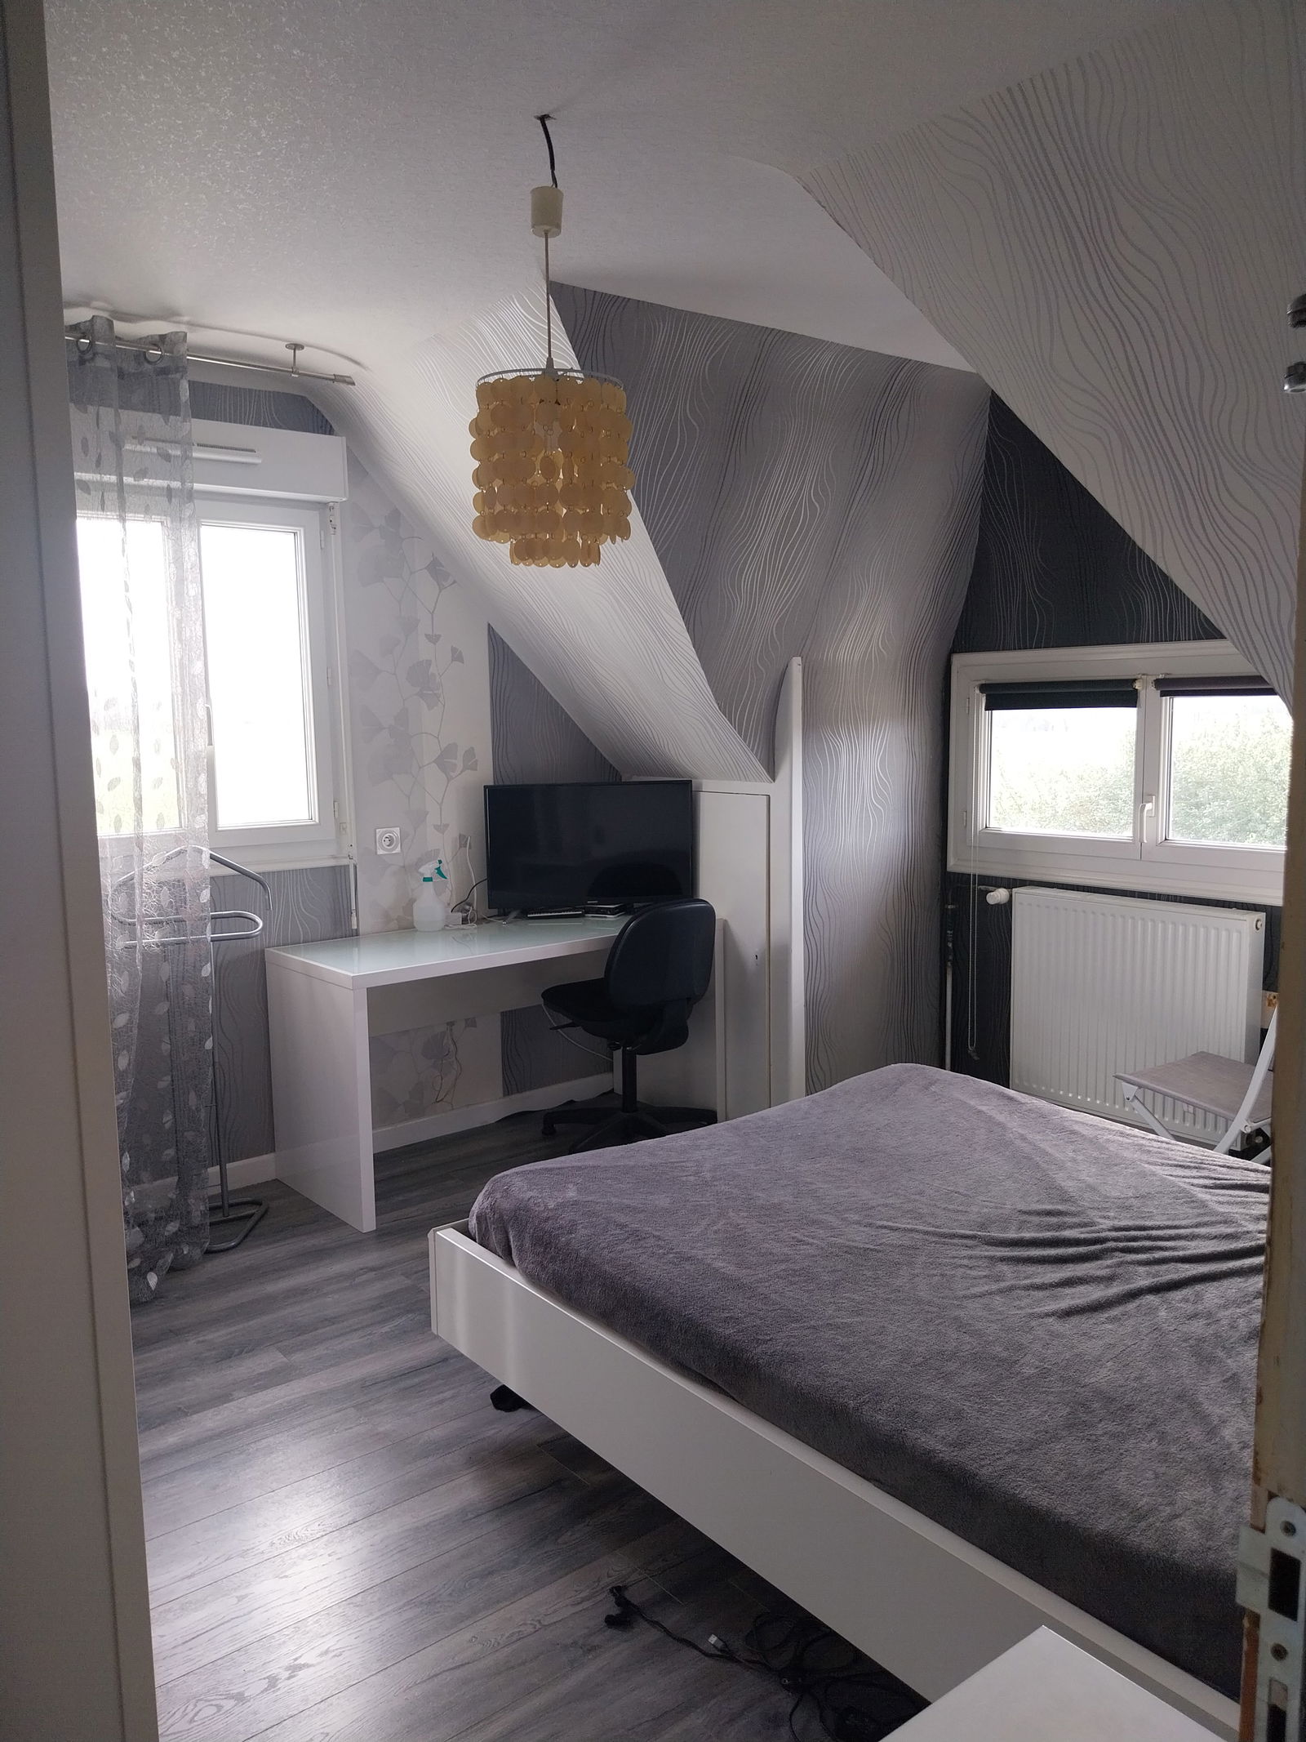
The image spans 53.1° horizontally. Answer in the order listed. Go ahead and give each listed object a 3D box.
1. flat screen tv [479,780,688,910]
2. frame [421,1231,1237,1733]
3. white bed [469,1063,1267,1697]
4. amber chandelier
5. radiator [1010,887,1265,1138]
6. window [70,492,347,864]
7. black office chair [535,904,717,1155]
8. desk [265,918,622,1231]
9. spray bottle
[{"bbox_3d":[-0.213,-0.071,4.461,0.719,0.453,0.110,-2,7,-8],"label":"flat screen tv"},{"bbox_3d":[0.763,0.956,2.478,1.520,0.350,2.030,-6,9,-38],"label":"frame"},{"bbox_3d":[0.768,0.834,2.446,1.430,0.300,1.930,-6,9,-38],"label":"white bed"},{"bbox_3d":[-0.199,-1.007,2.497,0.312,0.806,0.312,-1,7,0],"label":"amber chandelier"},{"bbox_3d":[1.449,0.422,3.996,0.105,0.673,0.775,-7,9,-39],"label":"radiator"},{"bbox_3d":[-1.333,-0.537,3.809,0.970,1.130,0.090,-7,9,-39],"label":"window"},{"bbox_3d":[-0.056,0.499,4.286,0.560,0.840,0.580,-7,9,-42],"label":"black office chair"},{"bbox_3d":[-0.466,0.563,4.266,1.380,0.730,0.590,-7,9,-39],"label":"desk"},{"bbox_3d":[-0.724,0.081,4.262,0.120,0.236,0.095,-1,7,0],"label":"spray bottle"}]

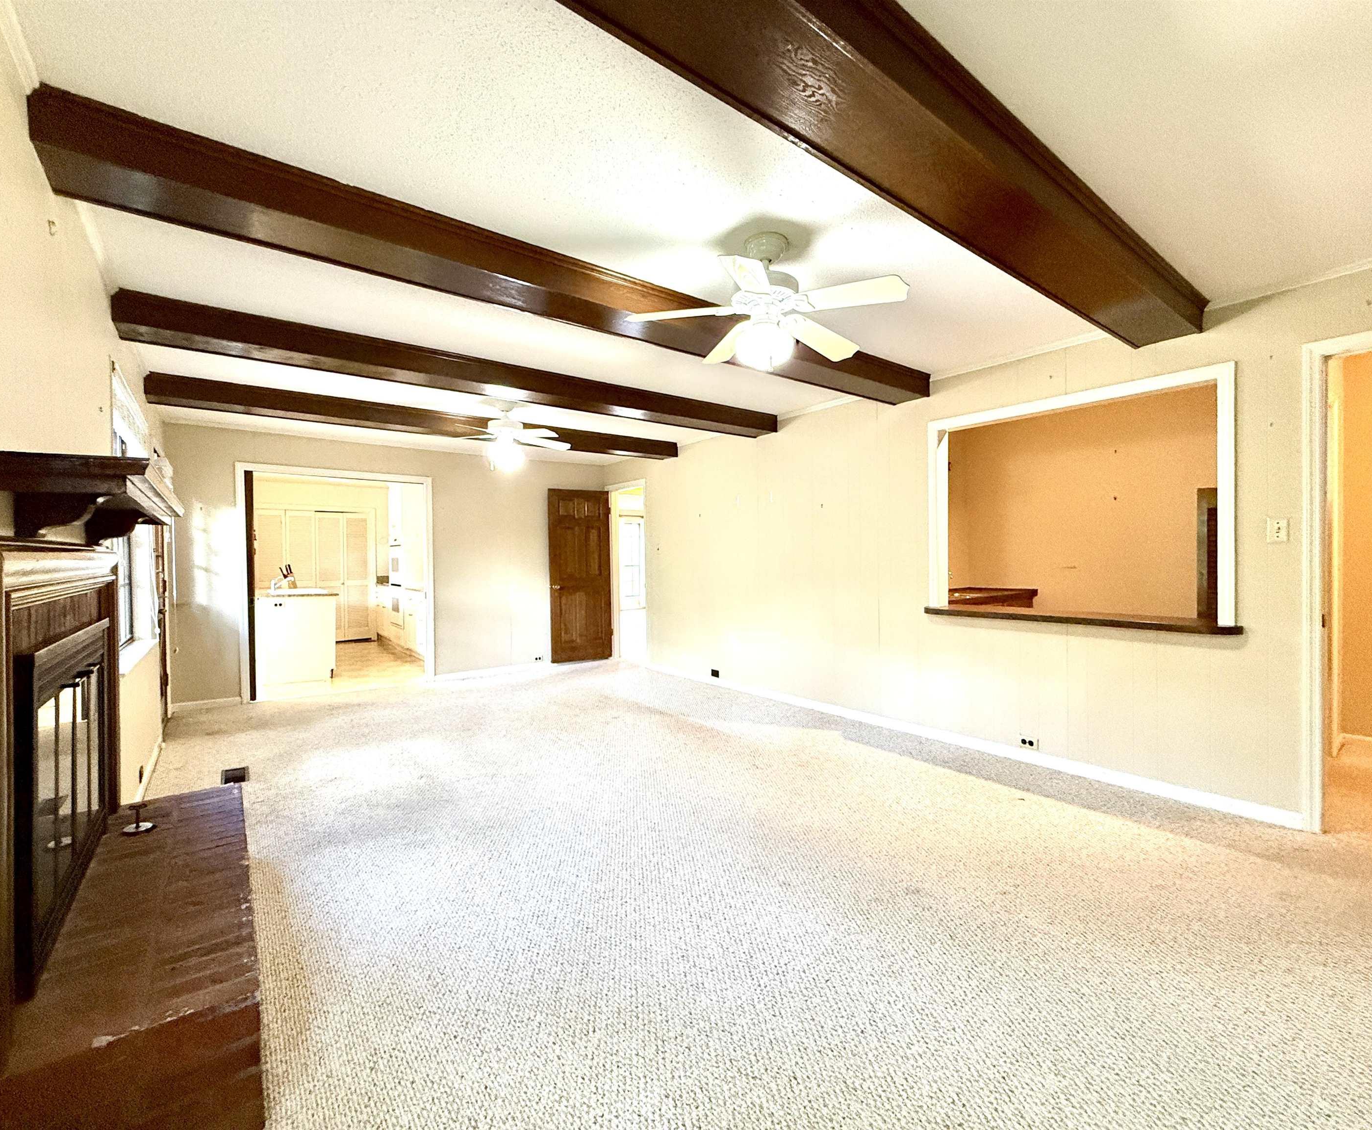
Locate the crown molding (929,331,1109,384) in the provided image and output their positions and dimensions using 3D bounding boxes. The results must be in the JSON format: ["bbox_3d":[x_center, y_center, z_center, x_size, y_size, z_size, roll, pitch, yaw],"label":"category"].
[{"bbox_3d":[1.967,-1.221,3.563,0.025,0.037,1.100,-1,0,-37],"label":"crown molding"}]

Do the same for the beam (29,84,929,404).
[{"bbox_3d":[-0.082,-1.154,2.879,4.110,0.140,0.330,-1,0,-37],"label":"beam"}]

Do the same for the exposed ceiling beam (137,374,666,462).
[{"bbox_3d":[-1.788,-1.149,5.117,4.110,0.140,0.320,-1,0,-37],"label":"exposed ceiling beam"}]

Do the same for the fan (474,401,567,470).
[{"bbox_3d":[-1.341,-0.972,4.541,1.050,0.470,1.050,-1,0,-37],"label":"fan"}]

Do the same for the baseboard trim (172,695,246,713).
[{"bbox_3d":[-4.064,1.184,5.165,0.490,0.065,0.016,-1,0,-37],"label":"baseboard trim"}]

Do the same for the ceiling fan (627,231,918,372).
[{"bbox_3d":[0.315,-0.978,2.326,1.050,0.470,1.050,-1,0,-37],"label":"ceiling fan"}]

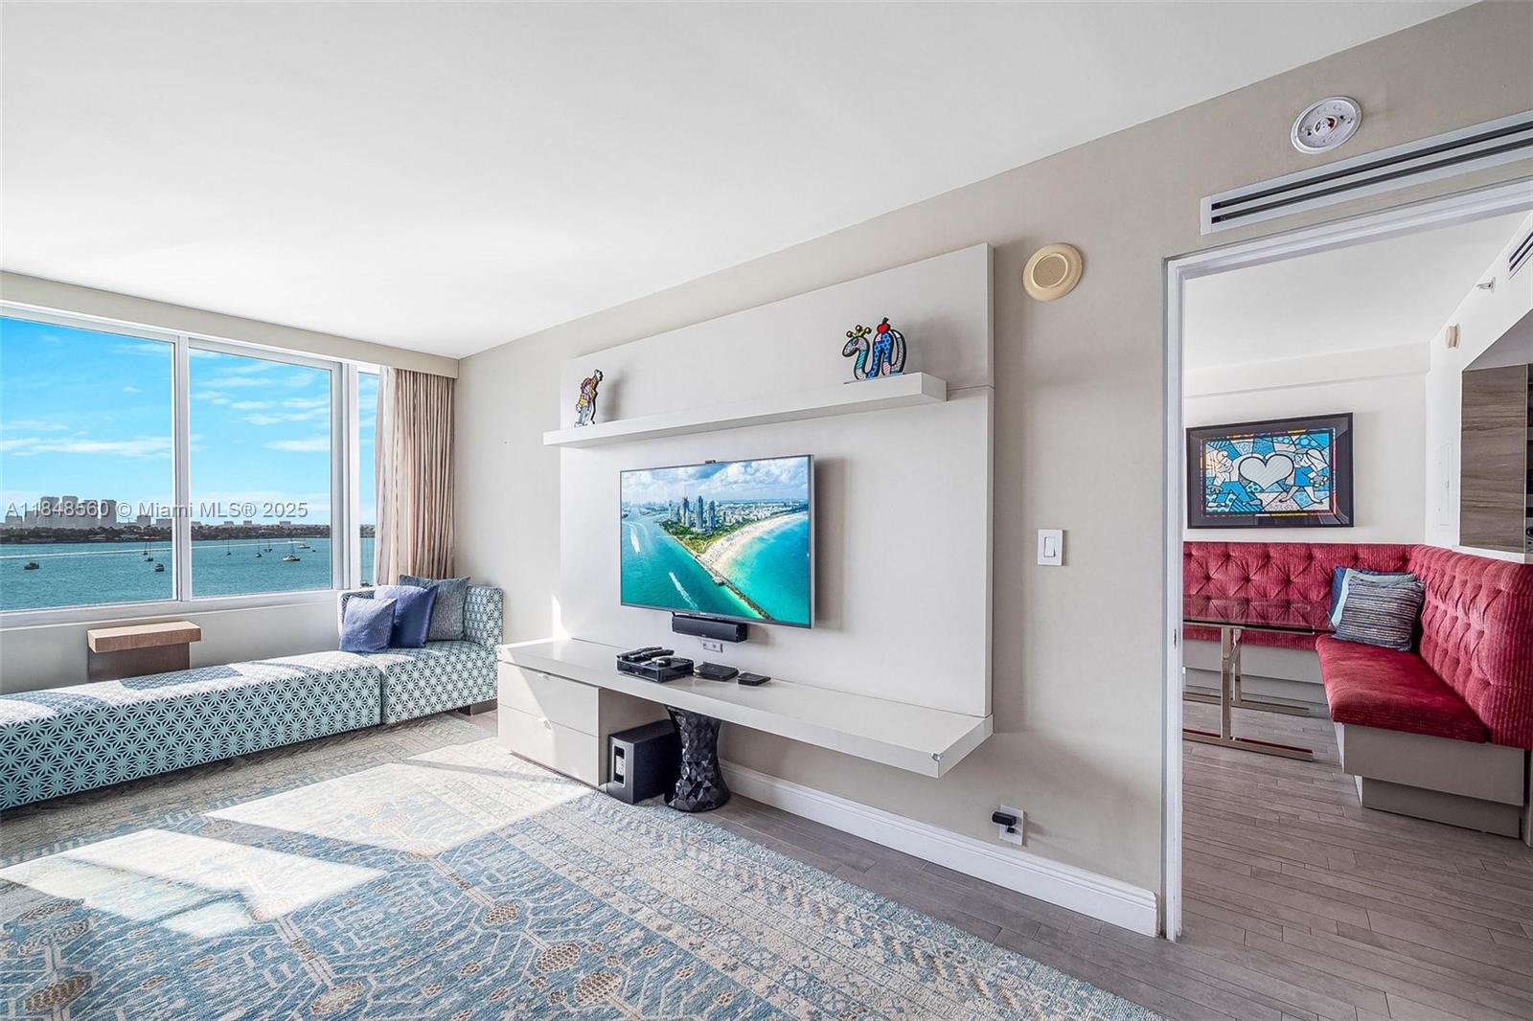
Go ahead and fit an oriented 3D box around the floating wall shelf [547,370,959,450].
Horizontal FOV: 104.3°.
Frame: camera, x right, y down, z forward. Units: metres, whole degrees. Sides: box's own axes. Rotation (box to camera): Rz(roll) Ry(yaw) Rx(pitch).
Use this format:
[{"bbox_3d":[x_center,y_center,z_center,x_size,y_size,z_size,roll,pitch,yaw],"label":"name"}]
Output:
[{"bbox_3d":[-0.285,-0.397,2.653,2.146,0.067,0.216,-1,-1,38],"label":"floating wall shelf"}]

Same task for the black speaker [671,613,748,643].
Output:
[{"bbox_3d":[-0.254,0.527,2.664,0.395,0.077,0.075,-1,-1,38],"label":"black speaker"}]

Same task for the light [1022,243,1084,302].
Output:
[{"bbox_3d":[0.948,-0.794,1.979,0.187,0.187,0.040,-1,-1,38],"label":"light"}]

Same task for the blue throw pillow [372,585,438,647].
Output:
[{"bbox_3d":[-2.446,0.701,4.050,0.410,0.420,0.140,0,-16,-9],"label":"blue throw pillow"}]

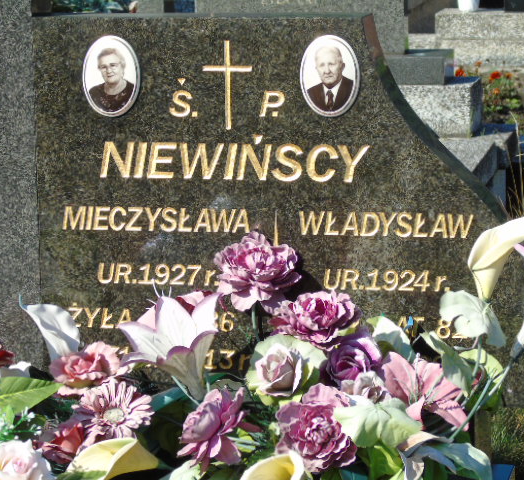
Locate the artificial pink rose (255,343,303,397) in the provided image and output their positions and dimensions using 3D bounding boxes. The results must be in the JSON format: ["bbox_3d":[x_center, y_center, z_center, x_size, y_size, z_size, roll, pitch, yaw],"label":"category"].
[{"bbox_3d":[0.023,0.179,3.161,0.064,0.070,0.064,1,13,11],"label":"artificial pink rose"}]

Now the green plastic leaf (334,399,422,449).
[{"bbox_3d":[0.157,0.247,3.088,0.115,0.055,0.080,-3,13,-6],"label":"green plastic leaf"}]

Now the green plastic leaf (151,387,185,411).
[{"bbox_3d":[-0.136,0.230,3.333,0.065,0.025,0.038,-36,61,-18],"label":"green plastic leaf"}]

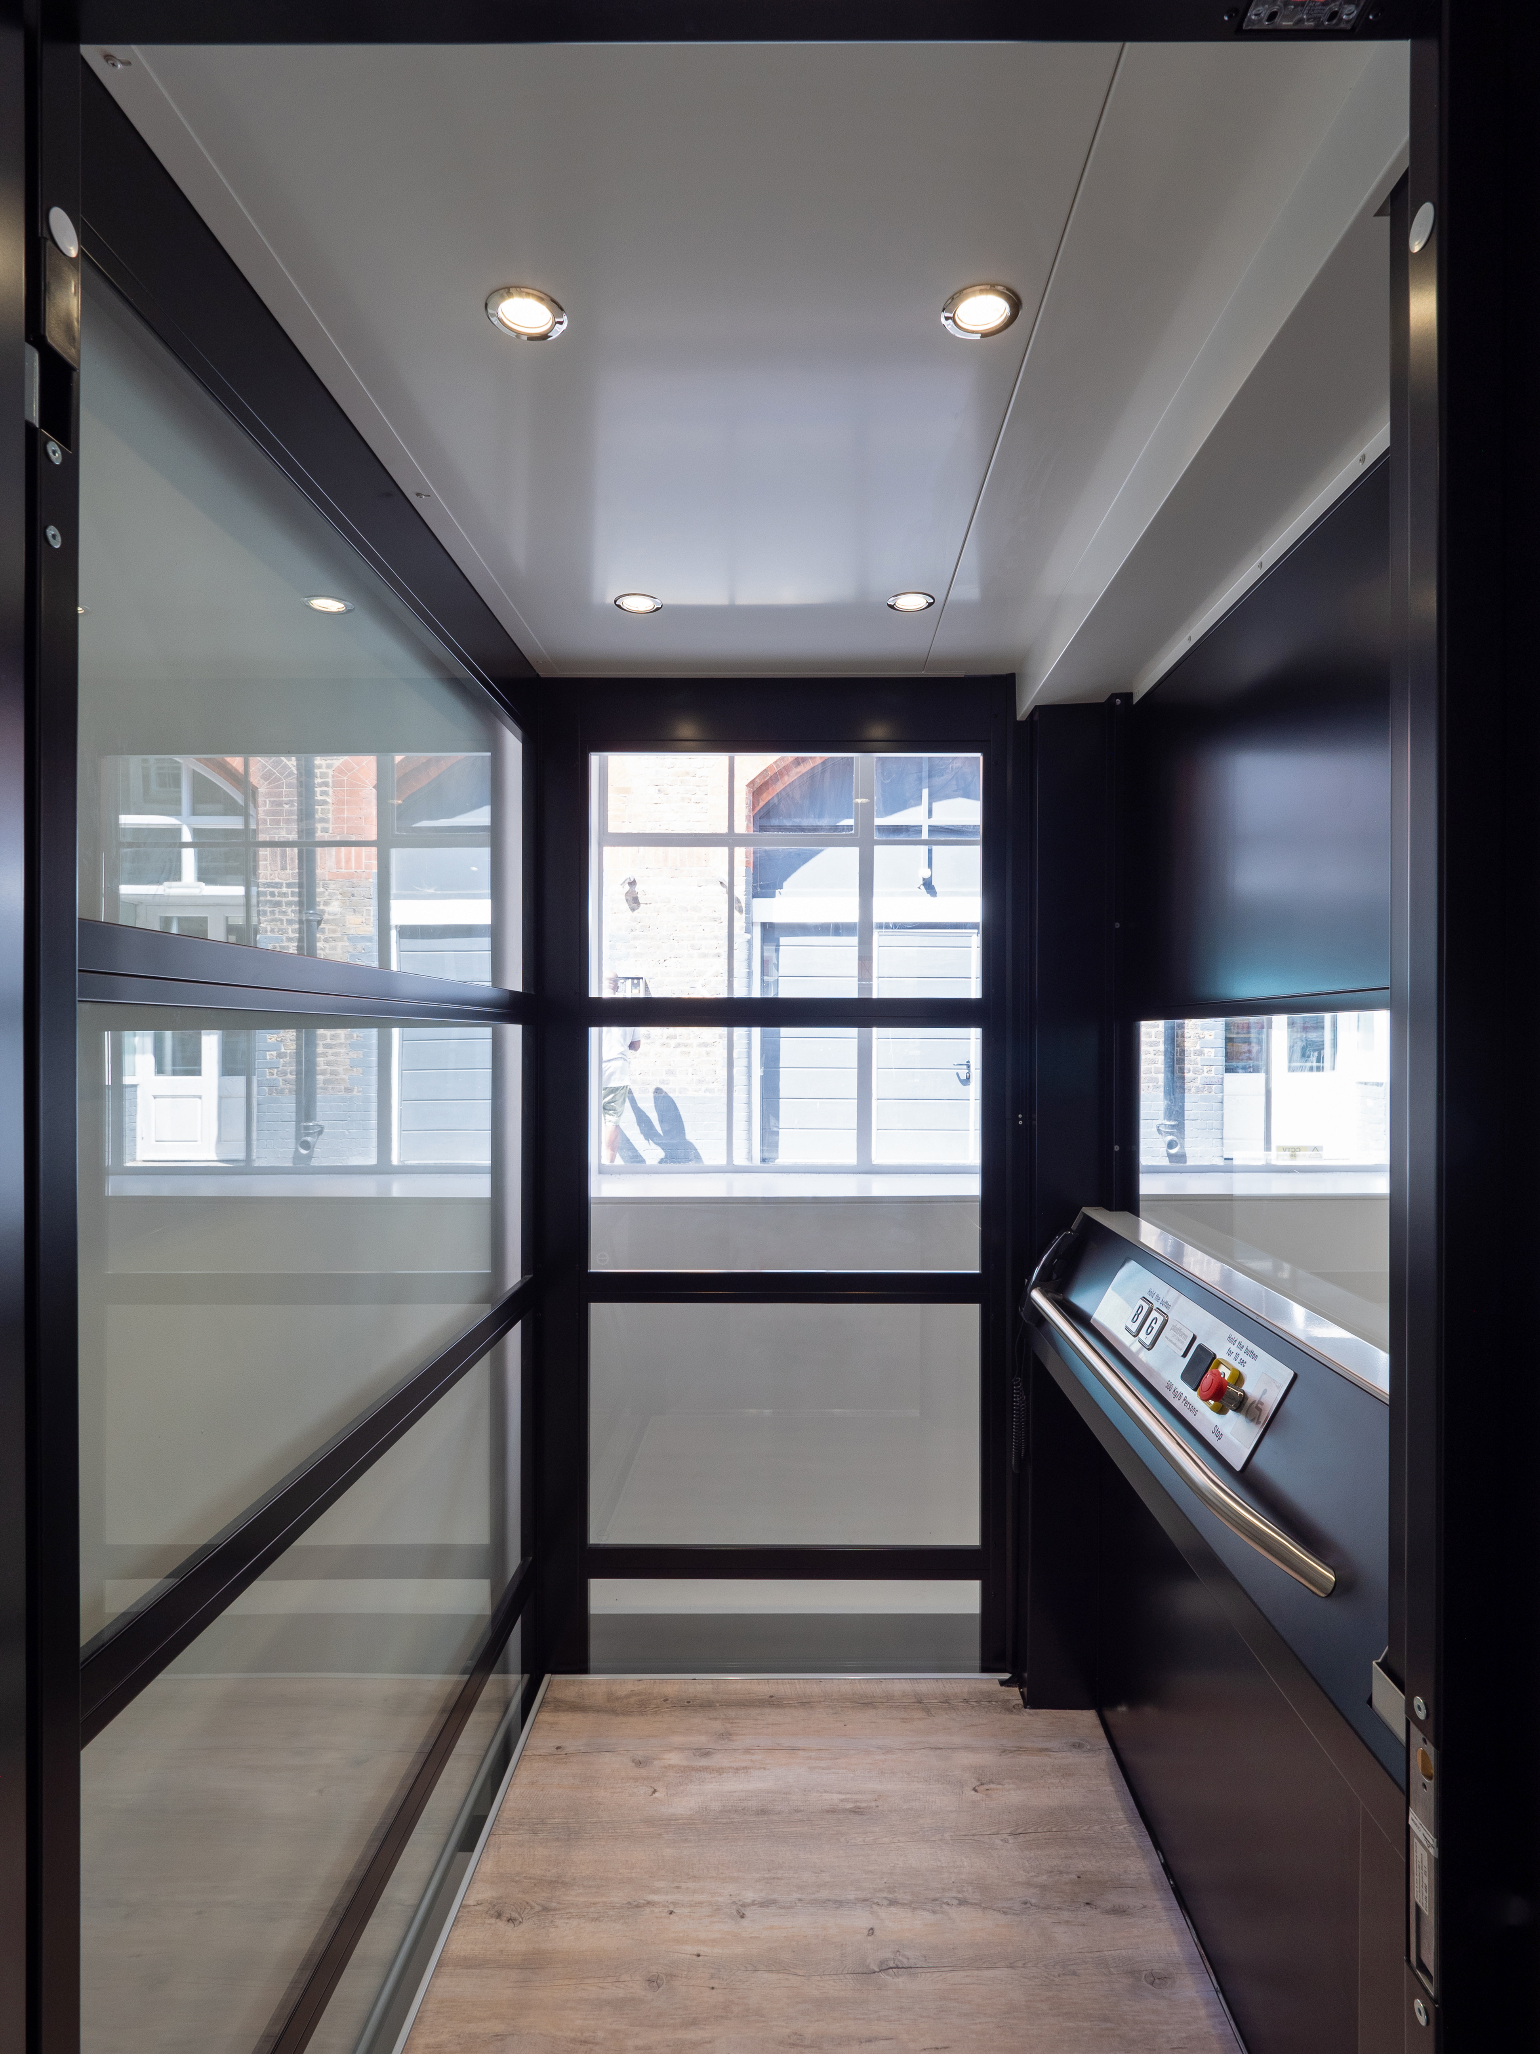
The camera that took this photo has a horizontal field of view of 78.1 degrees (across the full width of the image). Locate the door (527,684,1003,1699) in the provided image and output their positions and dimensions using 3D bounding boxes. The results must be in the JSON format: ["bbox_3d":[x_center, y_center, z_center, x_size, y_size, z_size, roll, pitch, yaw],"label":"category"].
[{"bbox_3d":[0.009,0.321,2.010,1.010,2.080,0.060,0,0,0],"label":"door"}]

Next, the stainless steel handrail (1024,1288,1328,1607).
[{"bbox_3d":[0.490,0.487,1.320,0.095,0.065,0.940,0,0,2],"label":"stainless steel handrail"}]

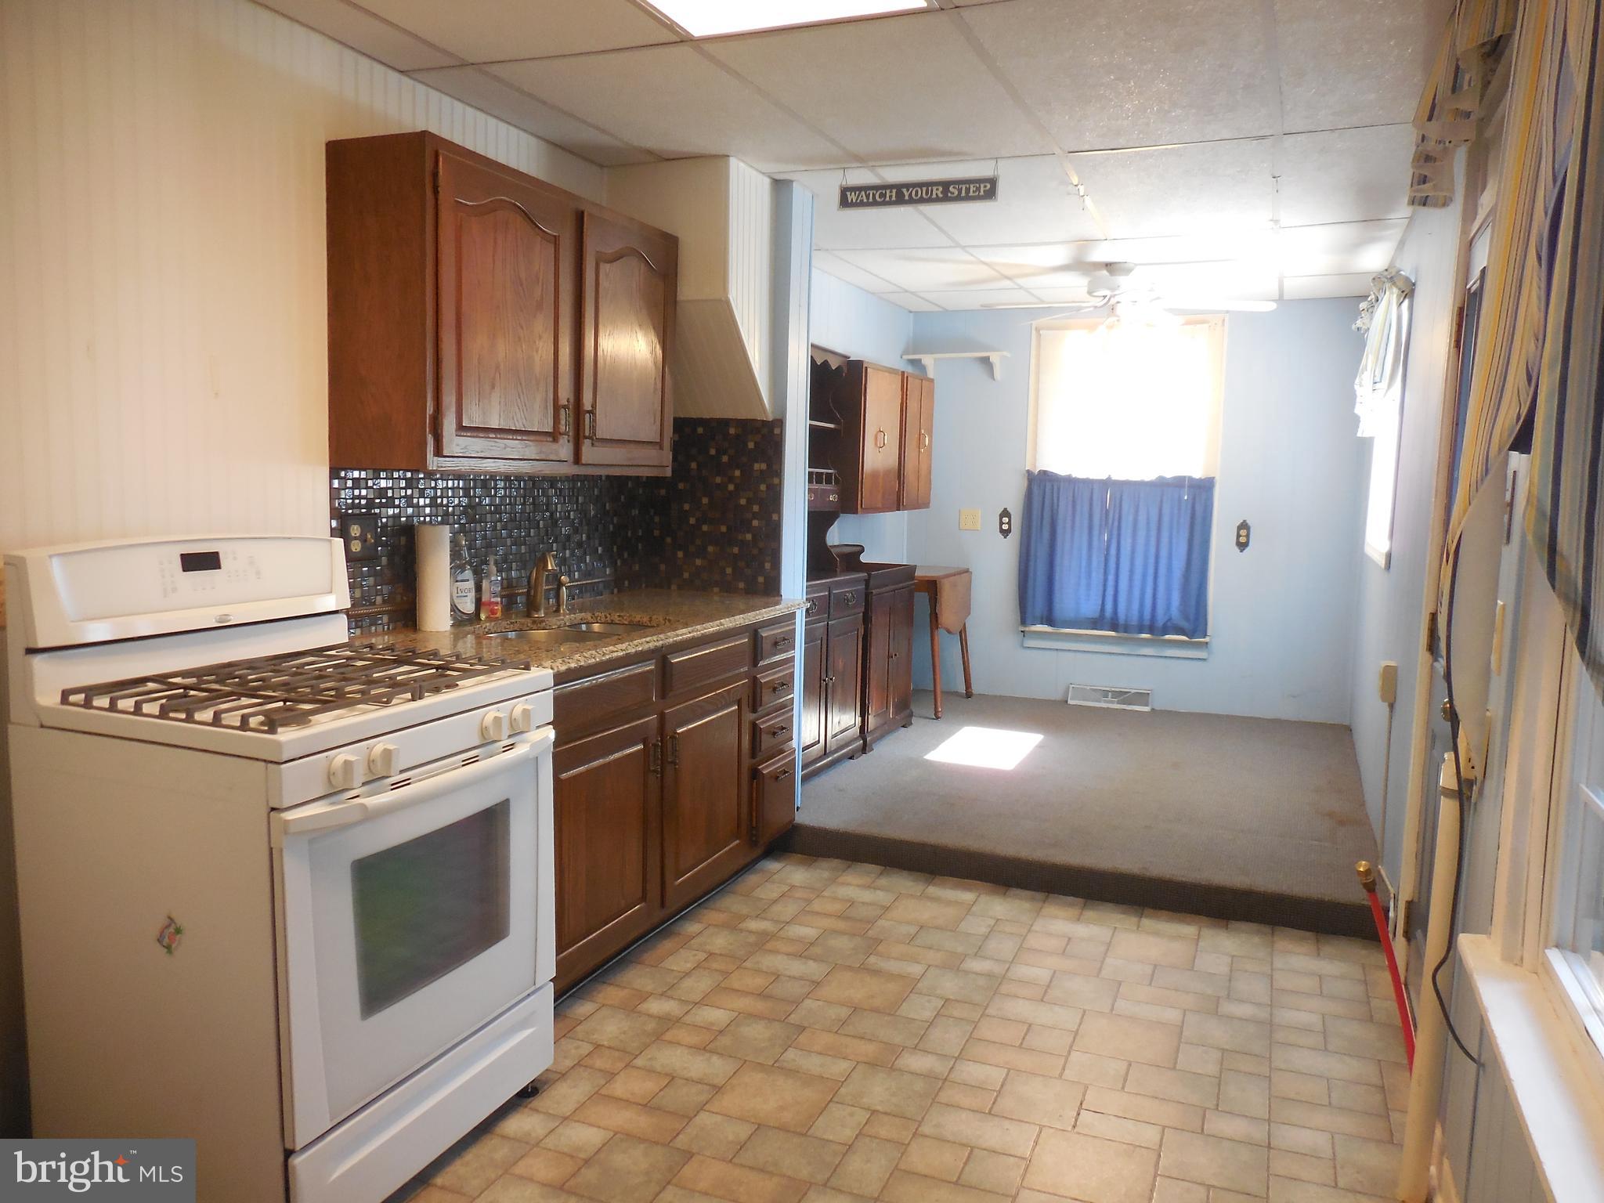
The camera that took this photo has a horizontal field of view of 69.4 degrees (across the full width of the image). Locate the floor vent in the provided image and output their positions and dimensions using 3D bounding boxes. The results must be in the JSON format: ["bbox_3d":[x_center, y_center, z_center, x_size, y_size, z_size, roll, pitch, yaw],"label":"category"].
[{"bbox_3d":[1.727,0.543,6.521,0.460,0.113,0.030,3,6,22],"label":"floor vent"}]

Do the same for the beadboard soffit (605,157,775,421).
[{"bbox_3d":[-0.388,-1.052,4.008,0.464,0.826,0.350,4,7,21],"label":"beadboard soffit"}]

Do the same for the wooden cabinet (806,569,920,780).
[{"bbox_3d":[0.072,0.285,5.217,0.435,0.812,1.620,3,6,22],"label":"wooden cabinet"}]

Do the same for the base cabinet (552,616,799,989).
[{"bbox_3d":[-0.583,0.501,3.482,0.625,0.848,1.550,3,6,22],"label":"base cabinet"}]

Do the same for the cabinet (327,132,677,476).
[{"bbox_3d":[-0.764,-0.746,3.271,0.315,0.772,1.193,3,6,22],"label":"cabinet"}]

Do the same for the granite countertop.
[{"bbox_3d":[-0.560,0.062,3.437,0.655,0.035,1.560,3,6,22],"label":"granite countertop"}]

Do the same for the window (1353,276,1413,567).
[{"bbox_3d":[2.459,-0.697,4.941,0.095,1.070,1.350,3,6,22],"label":"window"}]

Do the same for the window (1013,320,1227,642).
[{"bbox_3d":[1.736,-0.659,6.370,1.040,1.760,0.110,3,6,22],"label":"window"}]

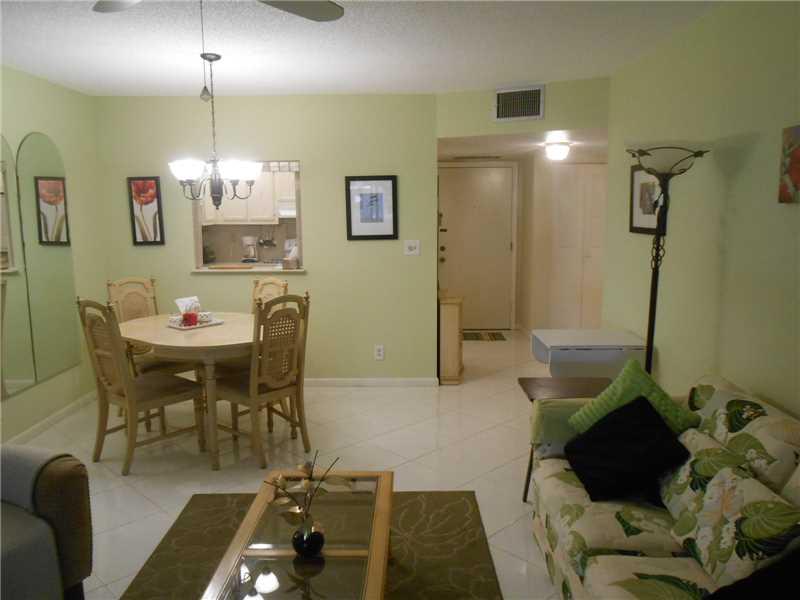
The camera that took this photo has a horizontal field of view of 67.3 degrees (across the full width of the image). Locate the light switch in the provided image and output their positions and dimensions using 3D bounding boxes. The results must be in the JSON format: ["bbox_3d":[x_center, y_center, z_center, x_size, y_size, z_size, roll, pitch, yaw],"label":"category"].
[{"bbox_3d":[0.103,-0.430,4.976,0.122,0.122,0.014,0,9,1],"label":"light switch"}]

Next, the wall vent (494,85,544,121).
[{"bbox_3d":[0.915,-1.498,4.589,0.382,0.255,0.030,3,9,24],"label":"wall vent"}]

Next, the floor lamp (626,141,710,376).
[{"bbox_3d":[1.296,0.132,3.112,0.410,1.800,0.410,0,9,1],"label":"floor lamp"}]

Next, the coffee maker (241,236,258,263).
[{"bbox_3d":[-1.737,-0.583,6.943,0.170,0.300,0.200,1,9,10],"label":"coffee maker"}]

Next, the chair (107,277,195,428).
[{"bbox_3d":[-1.812,0.369,4.428,0.560,1.025,0.470,6,11,40],"label":"chair"}]

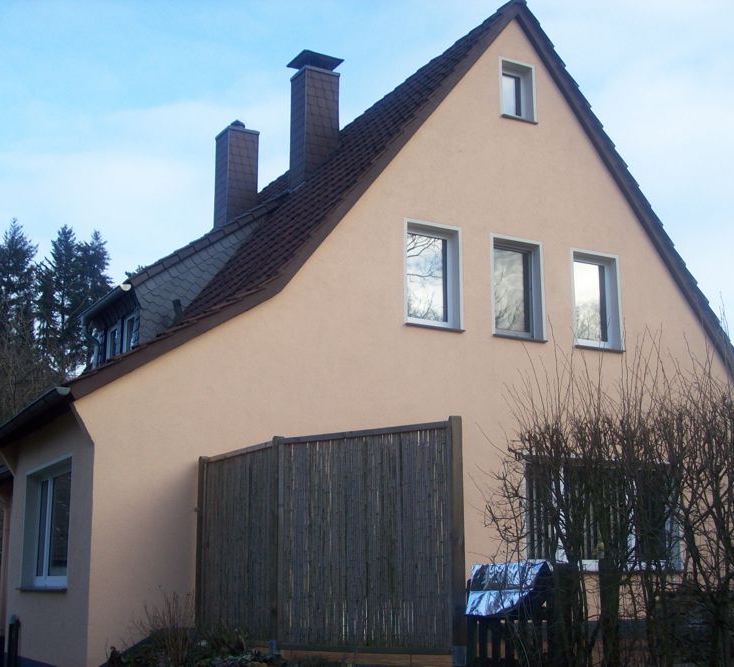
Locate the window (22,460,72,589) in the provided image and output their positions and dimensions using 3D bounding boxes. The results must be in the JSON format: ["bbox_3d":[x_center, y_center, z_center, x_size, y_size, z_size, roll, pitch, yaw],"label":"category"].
[{"bbox_3d":[-3.613,2.218,13.266,0.200,1.380,2.300,6,-15,-27],"label":"window"}]

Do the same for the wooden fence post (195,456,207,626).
[{"bbox_3d":[-1.678,2.162,11.854,0.090,1.800,0.090,6,-15,-27],"label":"wooden fence post"}]

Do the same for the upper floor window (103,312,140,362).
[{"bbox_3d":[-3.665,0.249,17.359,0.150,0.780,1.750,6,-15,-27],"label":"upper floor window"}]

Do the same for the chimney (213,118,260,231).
[{"bbox_3d":[-2.374,-2.854,21.117,0.600,2.104,0.680,6,-15,-27],"label":"chimney"}]

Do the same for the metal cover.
[{"bbox_3d":[1.165,2.130,9.660,0.680,0.470,0.400,-2,-13,7],"label":"metal cover"}]

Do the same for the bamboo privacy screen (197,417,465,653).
[{"bbox_3d":[-0.598,1.866,10.537,0.468,1.886,3.583,12,-18,-43],"label":"bamboo privacy screen"}]

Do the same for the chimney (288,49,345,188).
[{"bbox_3d":[-0.847,-3.383,18.942,0.690,2.240,0.690,6,-15,-27],"label":"chimney"}]

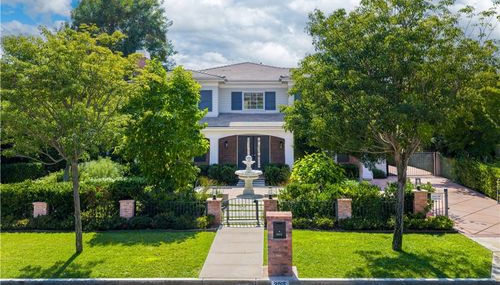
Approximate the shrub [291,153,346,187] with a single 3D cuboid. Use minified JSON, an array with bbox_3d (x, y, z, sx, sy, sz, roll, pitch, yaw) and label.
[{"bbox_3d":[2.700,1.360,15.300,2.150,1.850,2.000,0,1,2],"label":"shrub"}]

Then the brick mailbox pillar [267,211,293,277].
[{"bbox_3d":[0.806,2.663,10.273,0.620,1.550,0.560,0,6,0],"label":"brick mailbox pillar"}]

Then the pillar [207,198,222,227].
[{"bbox_3d":[-1.311,2.570,14.349,0.520,0.920,0.500,0,6,0],"label":"pillar"}]

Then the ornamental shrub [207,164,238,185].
[{"bbox_3d":[-1.410,1.650,19.900,1.650,1.050,1.200,0,1,2],"label":"ornamental shrub"}]

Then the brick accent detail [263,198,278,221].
[{"bbox_3d":[0.775,2.570,14.349,0.520,0.920,0.500,0,6,0],"label":"brick accent detail"}]

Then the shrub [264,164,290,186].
[{"bbox_3d":[1.520,1.749,21.482,1.420,1.130,1.100,0,6,0],"label":"shrub"}]

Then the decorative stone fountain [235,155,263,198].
[{"bbox_3d":[-0.020,1.450,16.800,1.200,1.780,1.200,0,1,2],"label":"decorative stone fountain"}]

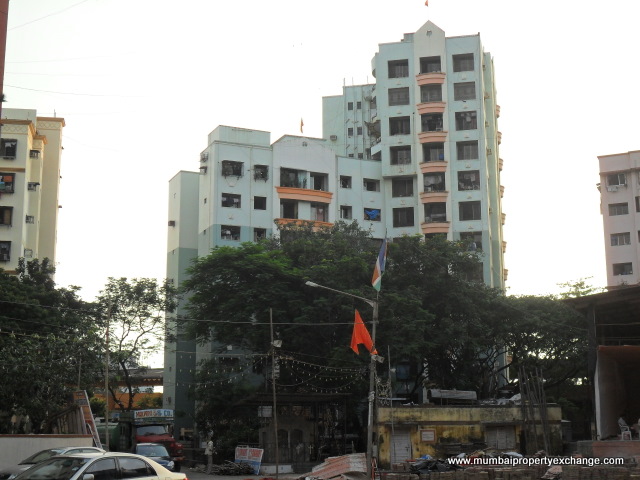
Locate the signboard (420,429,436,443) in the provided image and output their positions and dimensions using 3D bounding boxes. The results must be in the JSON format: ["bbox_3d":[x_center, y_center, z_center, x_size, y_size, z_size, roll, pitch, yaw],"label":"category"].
[{"bbox_3d":[5.056,9.134,44.803,0.750,0.620,0.060,0,-11,-3],"label":"signboard"}]

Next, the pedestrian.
[{"bbox_3d":[-4.663,9.076,40.759,0.420,1.669,0.500,-3,-11,12],"label":"pedestrian"}]

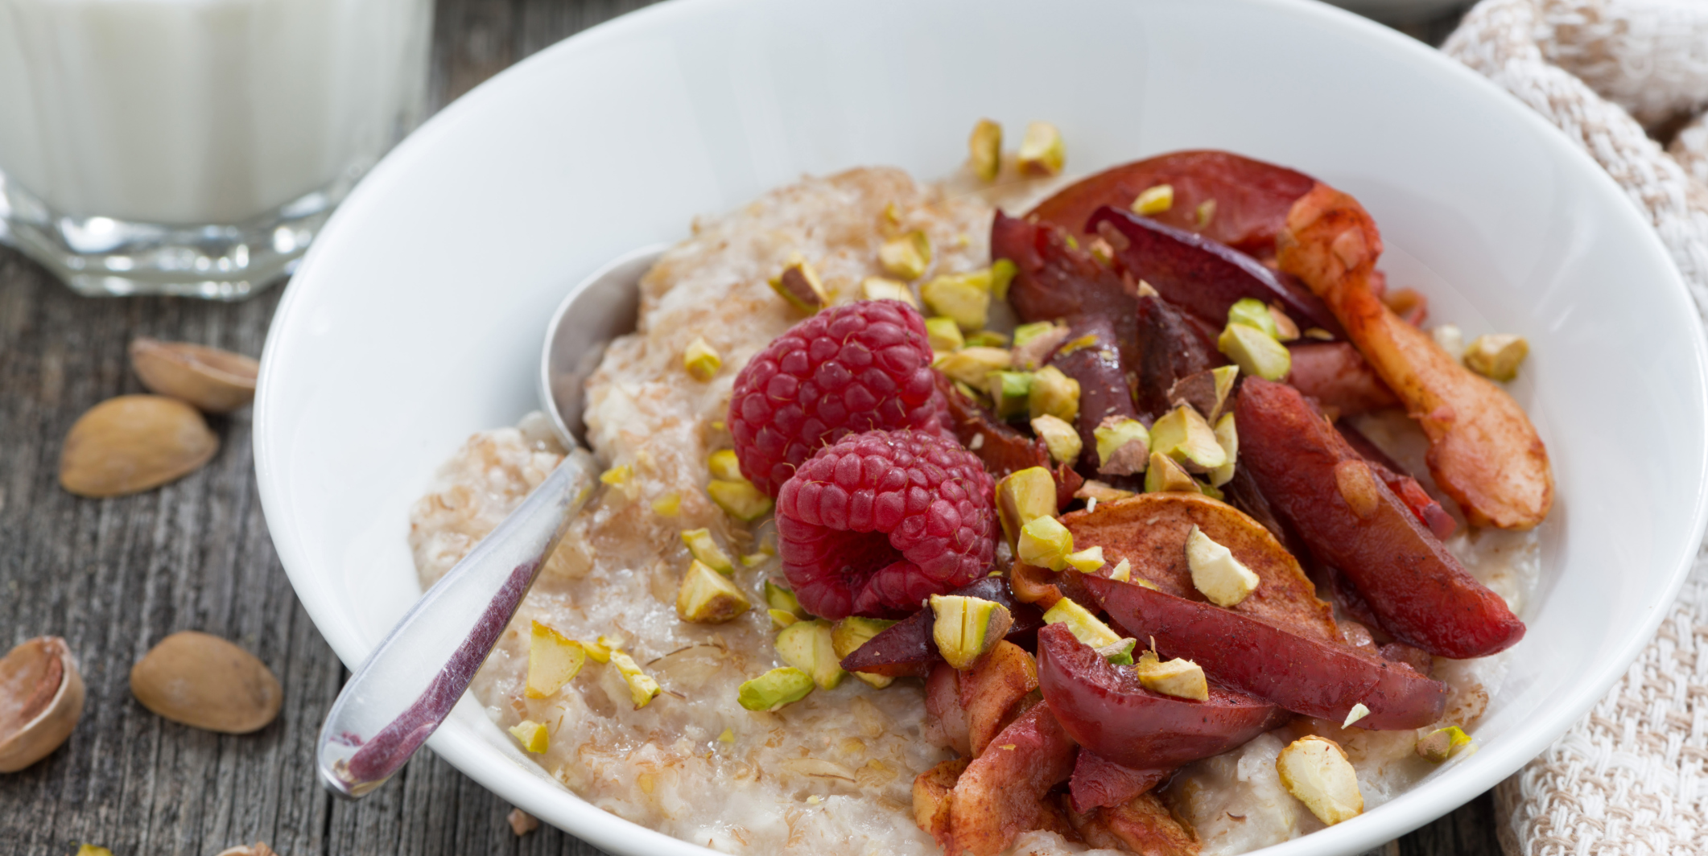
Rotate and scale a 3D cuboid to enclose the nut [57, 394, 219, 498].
[{"bbox_3d":[-0.092,0.001,0.637,0.020,0.009,0.013,-14,43,-13],"label":"nut"}]

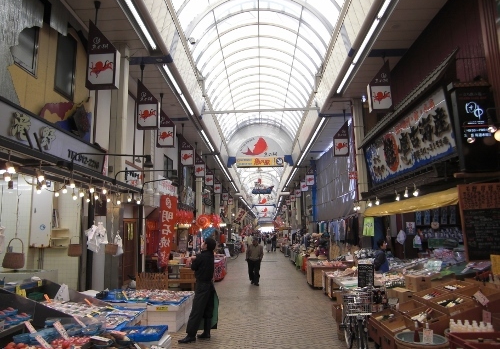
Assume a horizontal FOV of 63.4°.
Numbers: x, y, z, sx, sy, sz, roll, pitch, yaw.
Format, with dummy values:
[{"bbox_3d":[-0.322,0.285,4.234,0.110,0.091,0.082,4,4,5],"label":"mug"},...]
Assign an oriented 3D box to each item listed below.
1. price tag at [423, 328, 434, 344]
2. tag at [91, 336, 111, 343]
[{"bbox_3d":[1.920,1.743,4.350,0.110,0.160,0.010,-2,-9,14],"label":"price tag"},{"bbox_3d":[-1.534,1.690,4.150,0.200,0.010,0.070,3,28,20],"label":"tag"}]

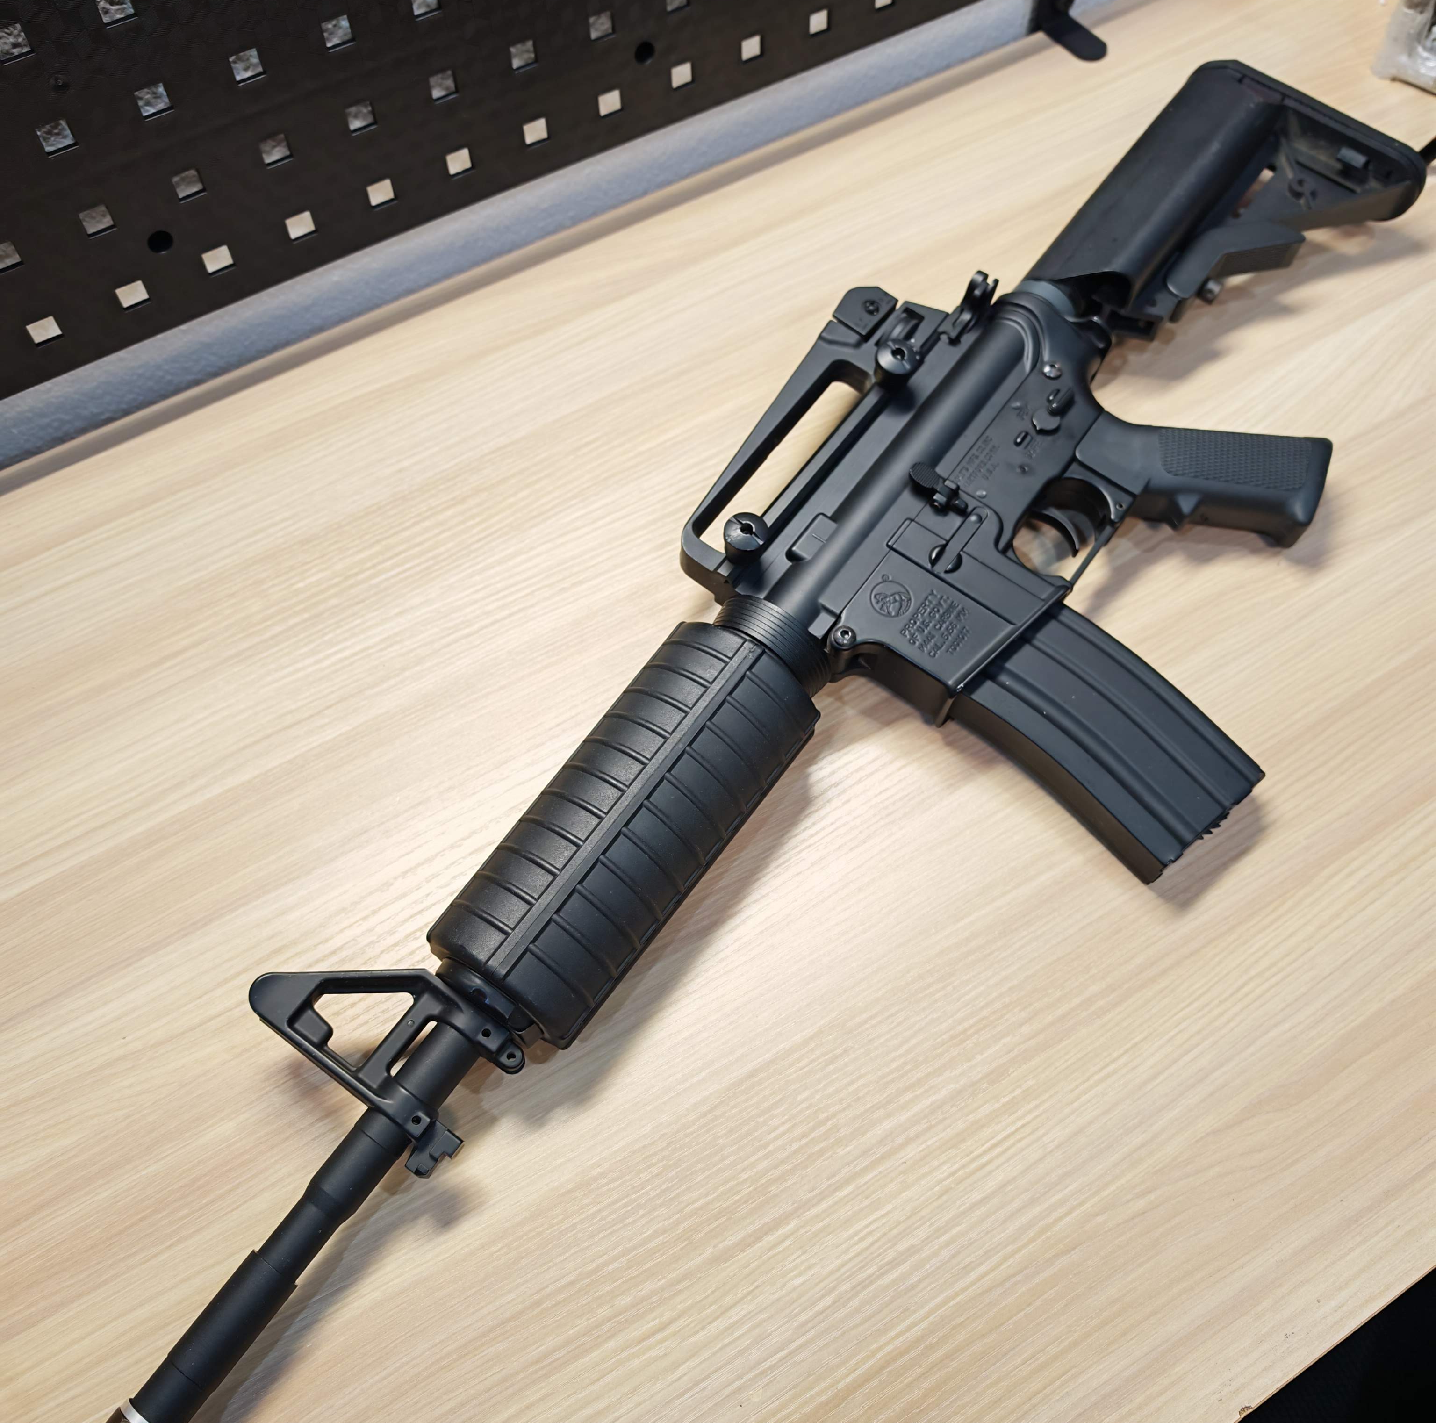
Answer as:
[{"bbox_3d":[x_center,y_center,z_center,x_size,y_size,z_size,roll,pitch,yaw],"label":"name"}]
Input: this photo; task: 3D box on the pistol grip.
[{"bbox_3d":[0.203,-0.098,0.564,0.106,0.033,0.053,10,64,6],"label":"pistol grip"}]

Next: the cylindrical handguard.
[{"bbox_3d":[-0.032,0.043,0.495,0.064,0.063,0.160,33,68,16],"label":"cylindrical handguard"}]

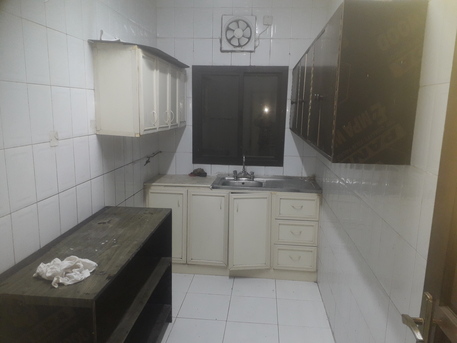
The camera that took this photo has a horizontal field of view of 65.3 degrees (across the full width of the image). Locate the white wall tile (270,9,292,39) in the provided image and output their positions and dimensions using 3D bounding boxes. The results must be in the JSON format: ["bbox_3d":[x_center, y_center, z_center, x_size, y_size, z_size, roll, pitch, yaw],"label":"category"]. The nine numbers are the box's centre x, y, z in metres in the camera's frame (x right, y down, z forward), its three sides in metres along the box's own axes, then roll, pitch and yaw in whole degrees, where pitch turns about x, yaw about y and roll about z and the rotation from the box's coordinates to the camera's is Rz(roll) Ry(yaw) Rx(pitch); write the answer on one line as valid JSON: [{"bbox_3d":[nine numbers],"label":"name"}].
[{"bbox_3d":[0.538,-1.498,3.601,0.200,0.300,0.010,2,10,6],"label":"white wall tile"}]

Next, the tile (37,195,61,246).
[{"bbox_3d":[-0.991,0.291,1.970,0.010,0.300,0.198,2,10,6],"label":"tile"}]

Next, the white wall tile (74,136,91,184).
[{"bbox_3d":[-0.952,-0.073,2.321,0.015,0.300,0.200,2,10,5],"label":"white wall tile"}]

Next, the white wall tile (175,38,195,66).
[{"bbox_3d":[-0.464,-1.245,3.773,0.200,0.300,0.015,2,10,5],"label":"white wall tile"}]

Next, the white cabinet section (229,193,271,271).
[{"bbox_3d":[0.237,0.553,3.665,0.423,0.761,0.490,2,10,5],"label":"white cabinet section"}]

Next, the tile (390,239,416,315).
[{"bbox_3d":[0.714,0.426,1.454,0.012,0.303,0.200,2,10,5],"label":"tile"}]

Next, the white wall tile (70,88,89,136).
[{"bbox_3d":[-0.946,-0.370,2.268,0.015,0.300,0.200,2,10,5],"label":"white wall tile"}]

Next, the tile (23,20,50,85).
[{"bbox_3d":[-0.982,-0.599,1.824,0.012,0.303,0.200,2,10,5],"label":"tile"}]

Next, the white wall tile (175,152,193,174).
[{"bbox_3d":[-0.487,-0.060,3.966,0.200,0.300,0.010,2,10,6],"label":"white wall tile"}]

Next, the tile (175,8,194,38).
[{"bbox_3d":[-0.457,-1.547,3.728,0.200,0.303,0.012,2,10,5],"label":"tile"}]

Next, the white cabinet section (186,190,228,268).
[{"bbox_3d":[-0.178,0.524,3.723,0.400,0.757,0.450,2,10,5],"label":"white cabinet section"}]

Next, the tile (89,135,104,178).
[{"bbox_3d":[-0.932,-0.107,2.516,0.015,0.300,0.200,2,10,5],"label":"tile"}]

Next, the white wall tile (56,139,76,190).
[{"bbox_3d":[-0.972,-0.038,2.127,0.015,0.300,0.200,2,10,5],"label":"white wall tile"}]

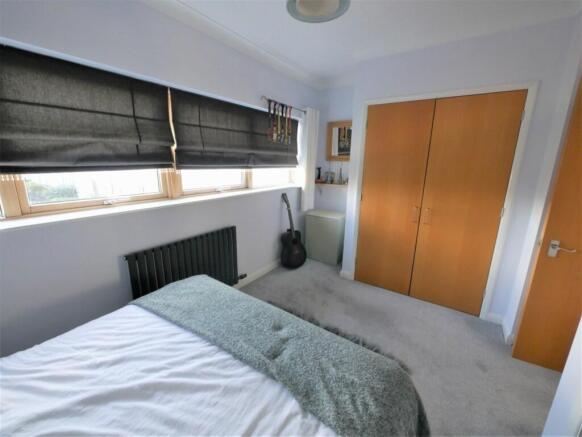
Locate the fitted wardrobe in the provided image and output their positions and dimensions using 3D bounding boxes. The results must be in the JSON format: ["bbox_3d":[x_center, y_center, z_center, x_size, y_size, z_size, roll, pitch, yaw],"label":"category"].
[{"bbox_3d":[1.479,-0.165,2.595,1.240,2.000,0.600,10,17,36],"label":"fitted wardrobe"}]

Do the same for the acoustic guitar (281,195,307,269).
[{"bbox_3d":[-0.002,0.177,3.252,0.125,1.030,0.400,-10,0,41],"label":"acoustic guitar"}]

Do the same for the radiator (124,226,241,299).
[{"bbox_3d":[-0.927,0.496,2.237,0.080,0.640,1.040,10,17,36],"label":"radiator"}]

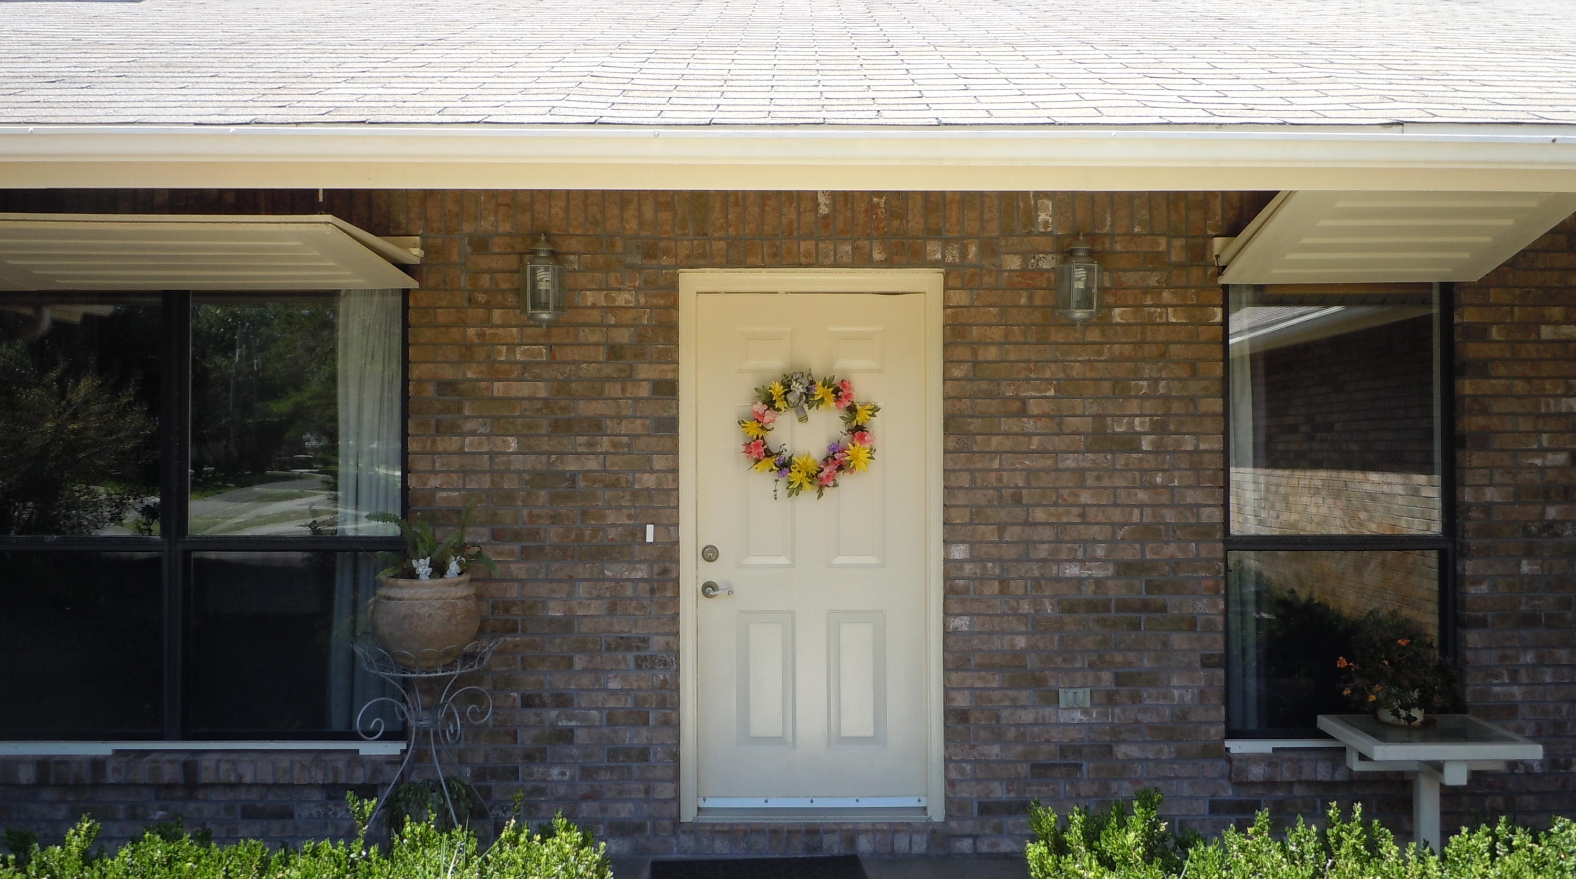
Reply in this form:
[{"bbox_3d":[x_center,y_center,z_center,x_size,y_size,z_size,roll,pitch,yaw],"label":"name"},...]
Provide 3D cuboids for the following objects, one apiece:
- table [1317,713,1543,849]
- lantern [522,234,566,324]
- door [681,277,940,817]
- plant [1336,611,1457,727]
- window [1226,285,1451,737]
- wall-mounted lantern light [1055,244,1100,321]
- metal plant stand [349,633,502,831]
[{"bbox_3d":[2.267,1.304,4.514,0.555,0.555,0.526,0,0,-1],"label":"table"},{"bbox_3d":[-0.908,-0.588,4.762,0.174,0.347,0.198,0,0,-1],"label":"lantern"},{"bbox_3d":[0.094,0.422,4.930,1.002,2.103,0.119,0,0,-1],"label":"door"},{"bbox_3d":[2.217,0.828,4.633,0.427,0.417,0.387,0,0,-1],"label":"plant"},{"bbox_3d":[2.148,0.273,4.980,0.903,1.786,0.099,0,0,-1],"label":"window"},{"bbox_3d":[1.087,-0.586,4.771,0.174,0.342,0.198,0,0,-1],"label":"wall-mounted lantern light"},{"bbox_3d":[-1.280,1.141,4.514,0.526,0.883,0.526,0,0,-1],"label":"metal plant stand"}]

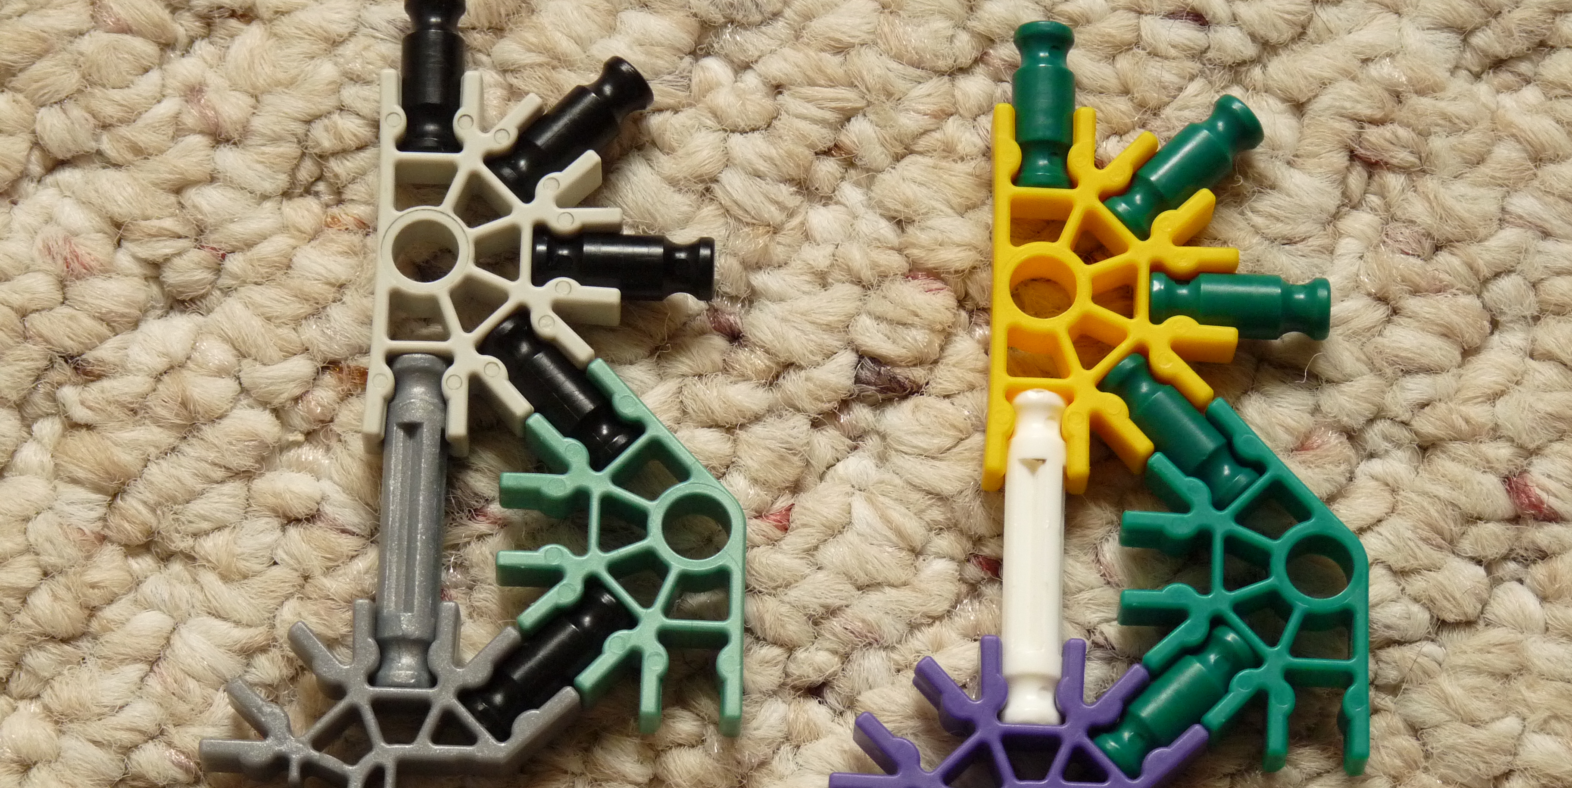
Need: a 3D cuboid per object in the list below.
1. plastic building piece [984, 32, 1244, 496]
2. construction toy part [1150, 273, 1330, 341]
[{"bbox_3d":[0.031,-0.010,0.595,0.023,0.006,0.040,2,70,0],"label":"plastic building piece"},{"bbox_3d":[0.043,-0.009,0.595,0.017,0.006,0.006,2,70,0],"label":"construction toy part"}]

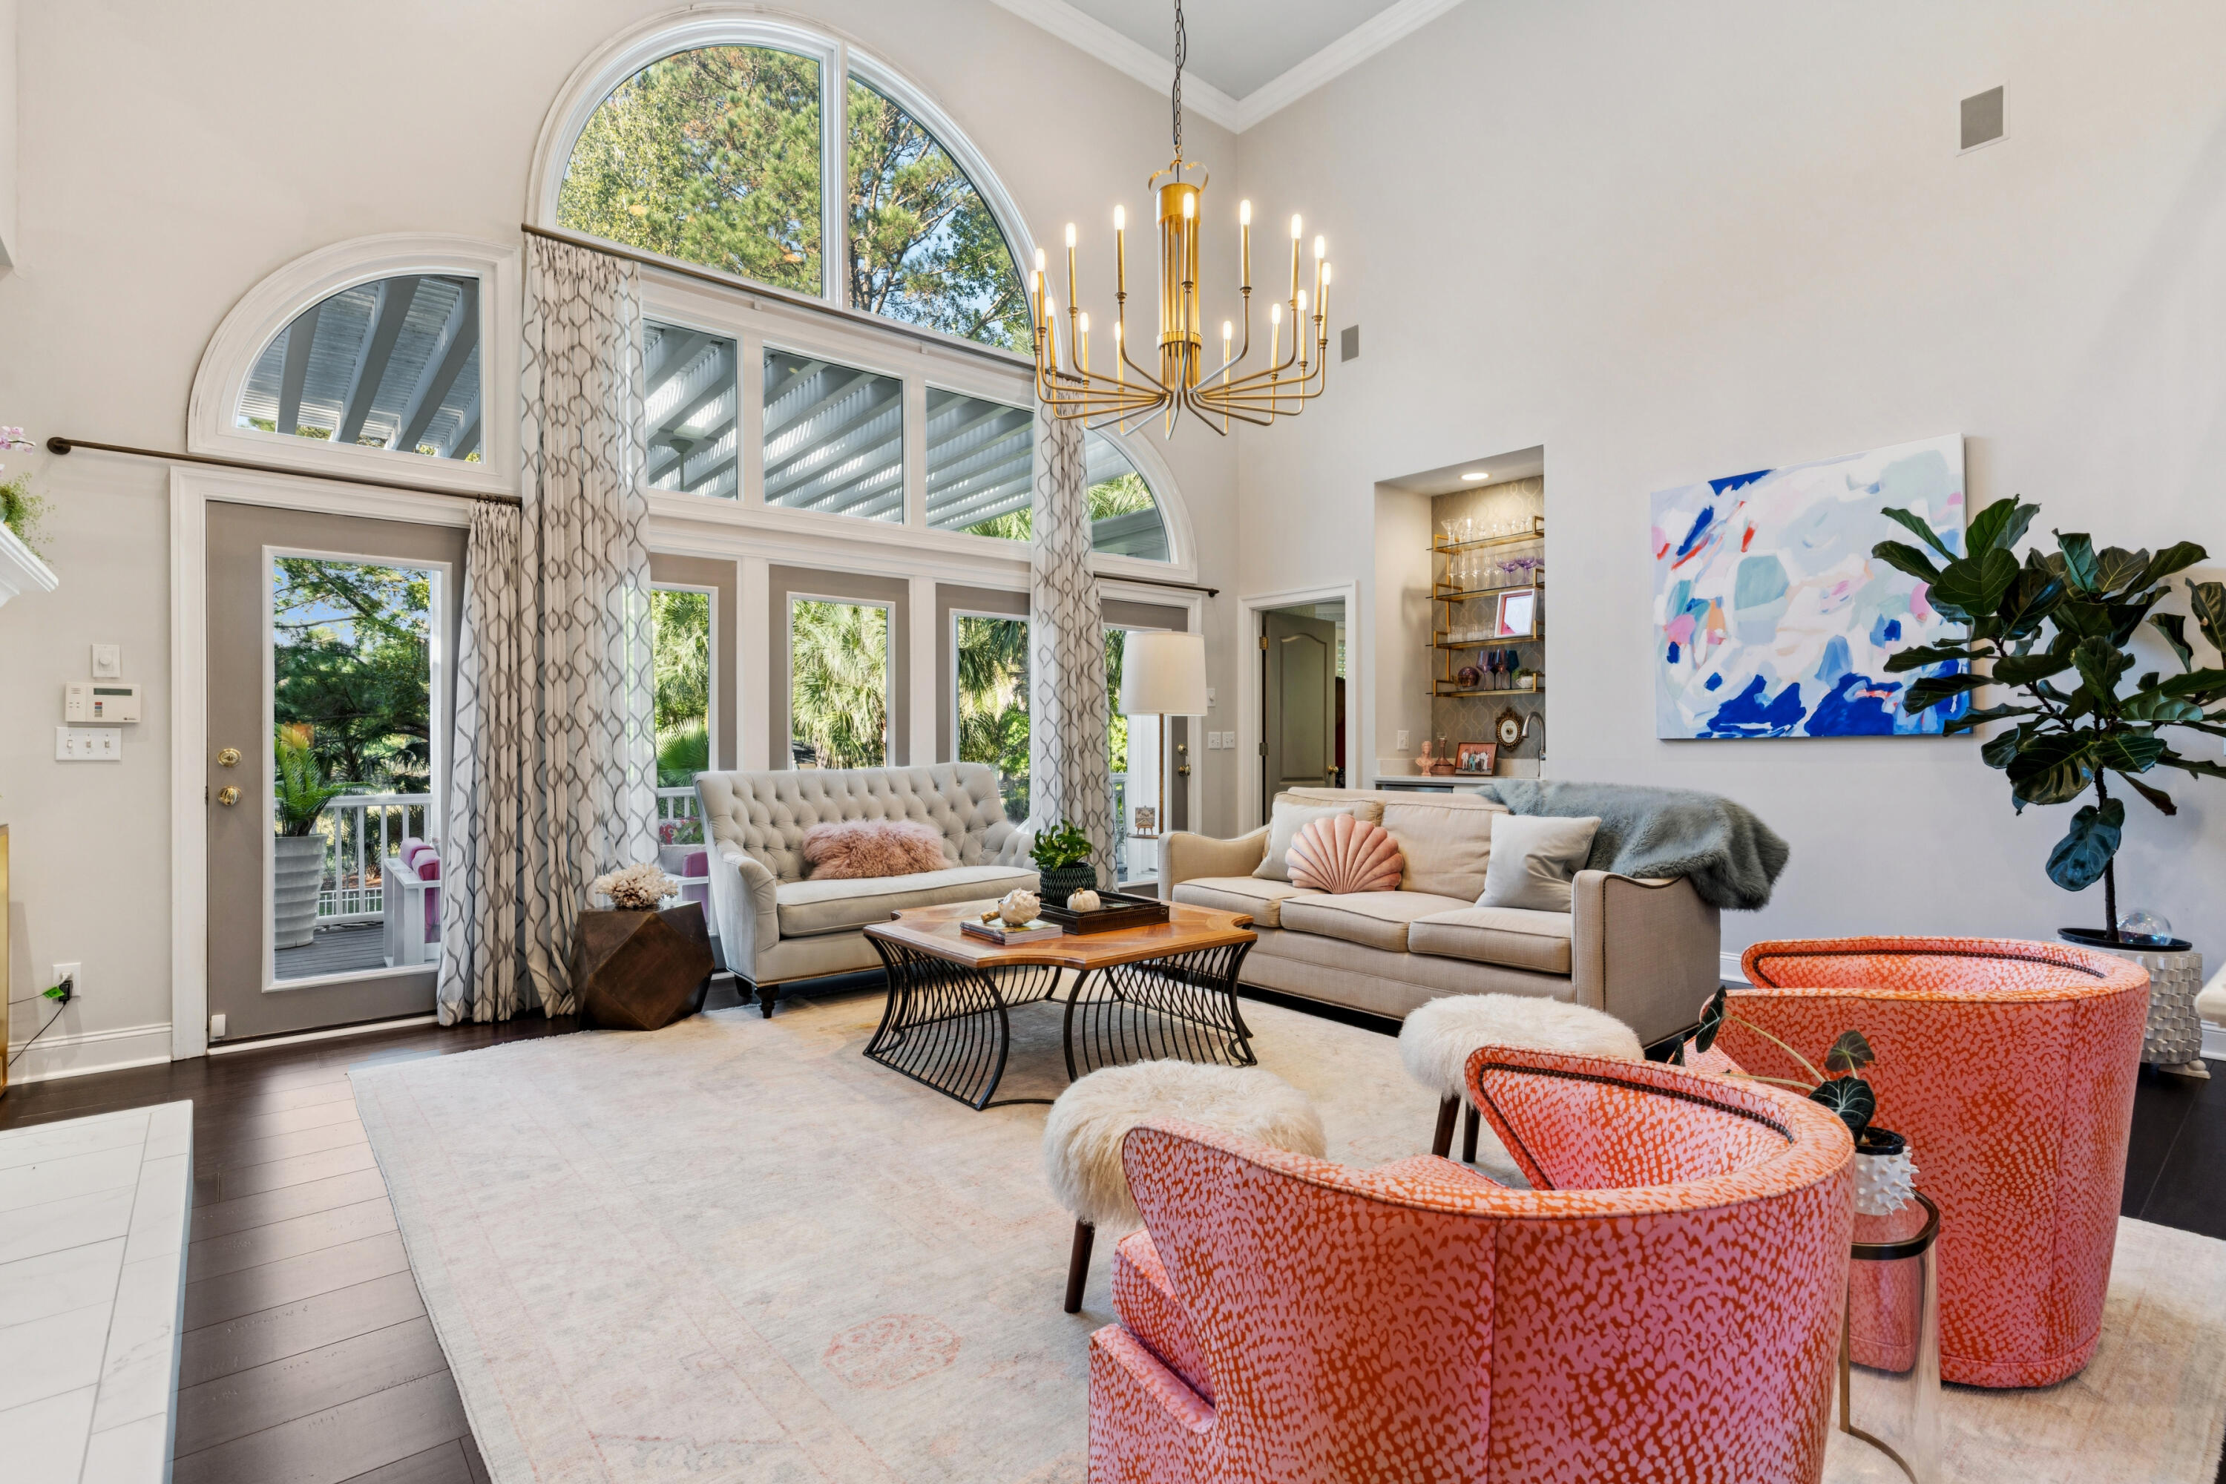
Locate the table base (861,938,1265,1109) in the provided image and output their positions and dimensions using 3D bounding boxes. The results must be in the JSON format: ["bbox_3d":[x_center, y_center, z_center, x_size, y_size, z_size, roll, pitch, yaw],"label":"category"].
[{"bbox_3d":[-0.190,0.927,3.929,1.210,0.415,1.250,0,0,-40],"label":"table base"}]

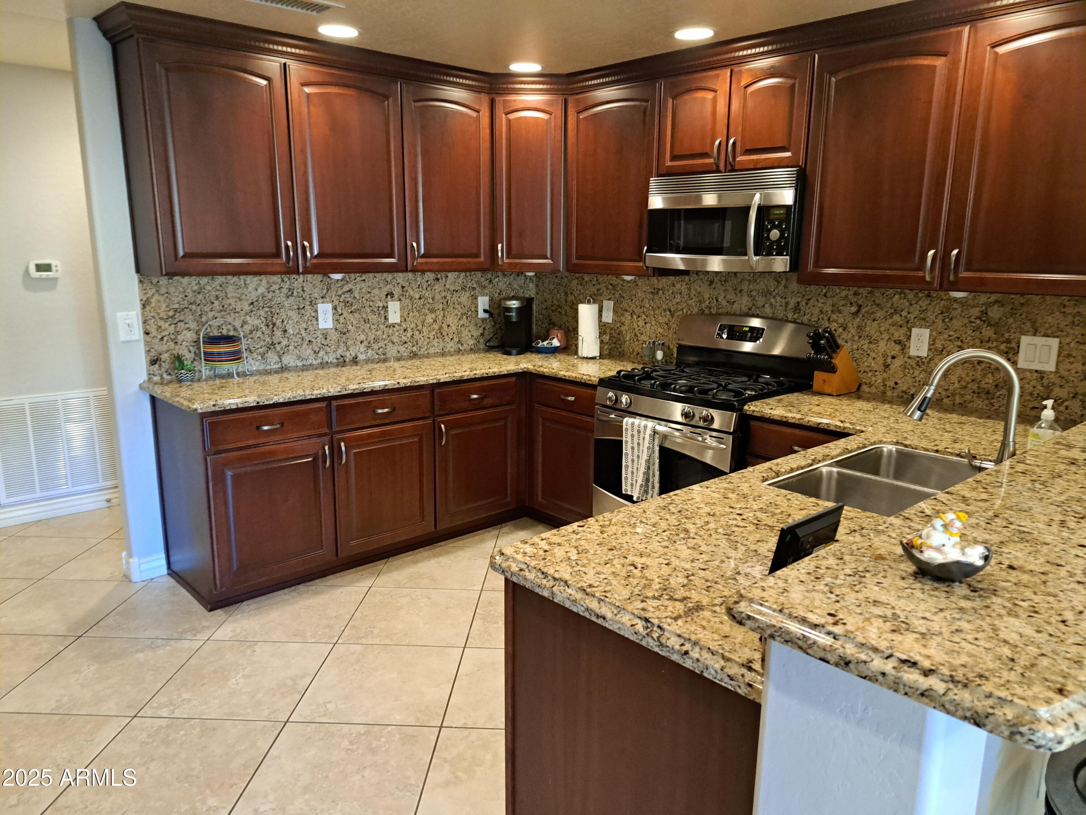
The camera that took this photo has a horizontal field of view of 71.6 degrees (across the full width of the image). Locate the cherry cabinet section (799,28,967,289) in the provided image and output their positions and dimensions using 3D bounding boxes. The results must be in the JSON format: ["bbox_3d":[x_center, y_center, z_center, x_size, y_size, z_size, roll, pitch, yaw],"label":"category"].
[{"bbox_3d":[1.380,-0.933,2.968,0.315,0.895,0.555,-10,16,-42],"label":"cherry cabinet section"}]

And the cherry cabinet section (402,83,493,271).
[{"bbox_3d":[-0.585,-1.179,4.000,0.548,0.895,0.315,-10,16,-42],"label":"cherry cabinet section"}]

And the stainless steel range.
[{"bbox_3d":[0.740,0.174,3.575,0.703,1.193,0.757,-10,16,-41],"label":"stainless steel range"}]

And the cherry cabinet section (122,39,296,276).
[{"bbox_3d":[-1.428,-1.030,3.238,0.572,0.895,0.315,-10,16,-42],"label":"cherry cabinet section"}]

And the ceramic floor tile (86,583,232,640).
[{"bbox_3d":[-1.530,0.844,3.163,0.494,0.010,0.494,1,12,2],"label":"ceramic floor tile"}]

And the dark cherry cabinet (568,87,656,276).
[{"bbox_3d":[0.459,-1.155,3.953,0.327,0.911,0.609,-10,16,-41],"label":"dark cherry cabinet"}]

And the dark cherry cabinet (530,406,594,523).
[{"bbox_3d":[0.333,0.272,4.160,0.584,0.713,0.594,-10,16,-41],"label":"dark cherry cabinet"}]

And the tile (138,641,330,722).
[{"bbox_3d":[-1.053,0.955,2.659,0.494,0.010,0.494,1,12,2],"label":"tile"}]

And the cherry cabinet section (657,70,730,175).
[{"bbox_3d":[0.797,-1.302,3.542,0.315,0.425,0.390,-10,16,-42],"label":"cherry cabinet section"}]

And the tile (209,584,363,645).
[{"bbox_3d":[-1.033,0.854,3.145,0.494,0.010,0.494,1,12,2],"label":"tile"}]

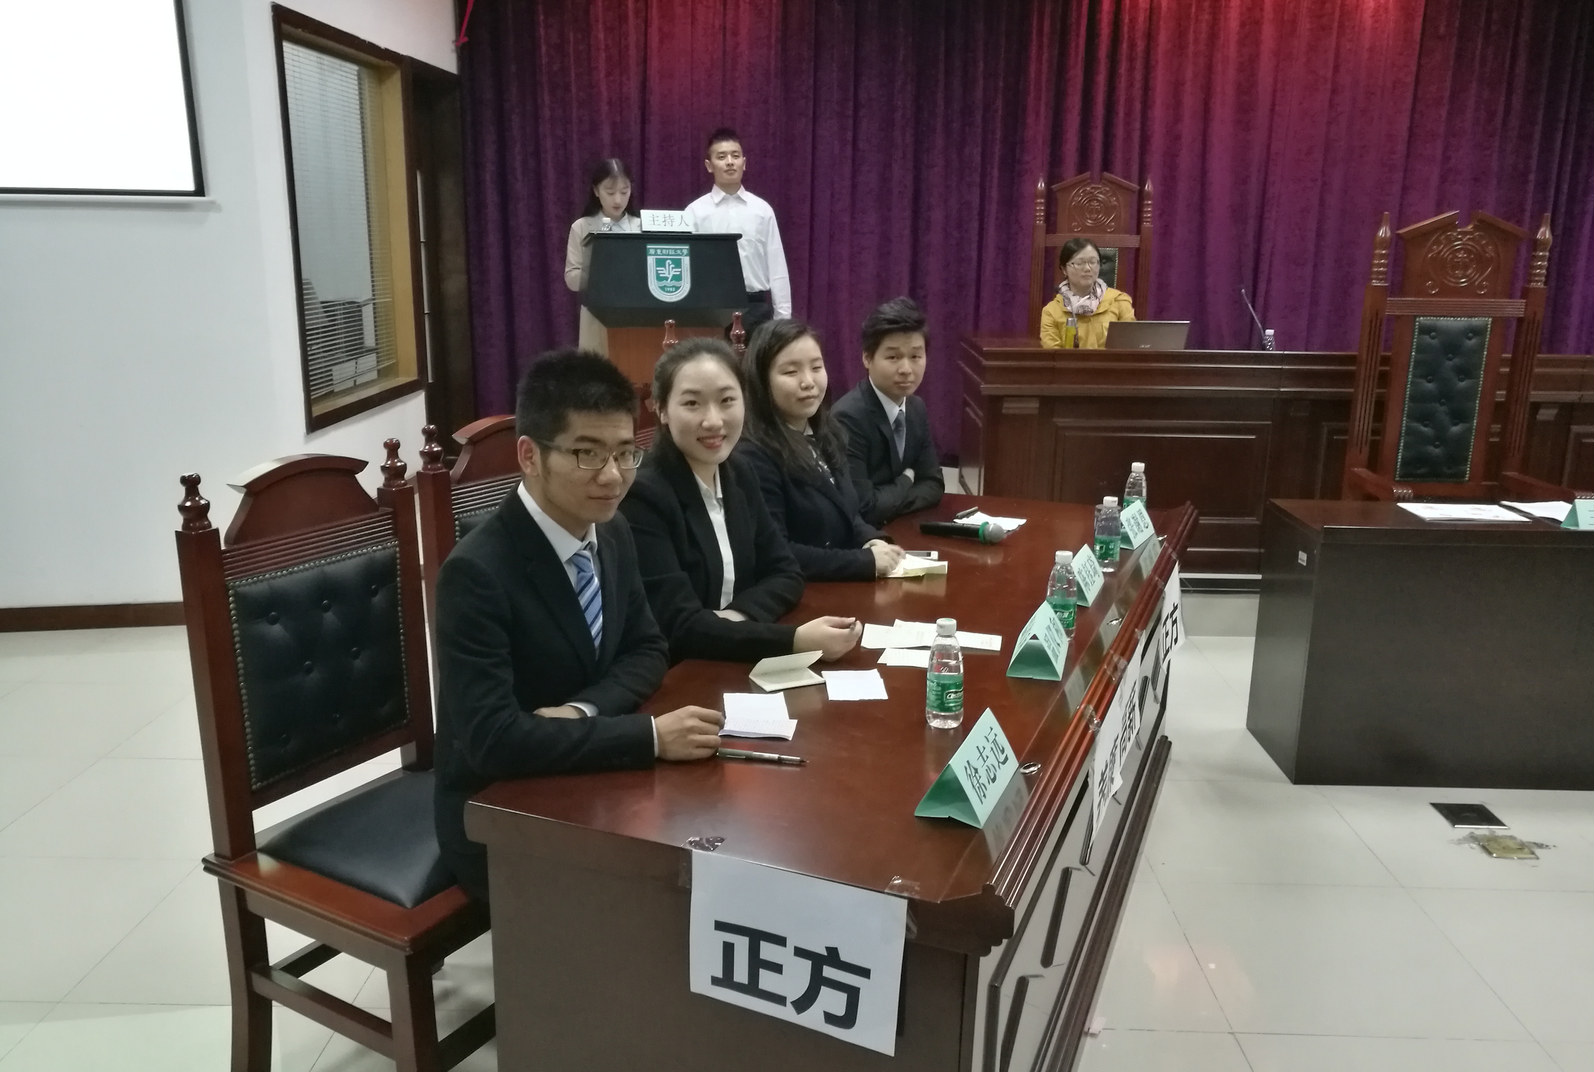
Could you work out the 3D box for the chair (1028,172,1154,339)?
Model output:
[{"bbox_3d":[1.456,-0.845,5.815,0.630,1.640,0.620,-2,14,-11],"label":"chair"}]

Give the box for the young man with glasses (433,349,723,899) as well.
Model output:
[{"bbox_3d":[-0.355,0.377,2.092,0.620,1.360,0.500,9,16,29],"label":"young man with glasses"}]

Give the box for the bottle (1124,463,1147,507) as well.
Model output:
[{"bbox_3d":[0.949,-0.118,3.478,0.061,0.167,0.061,1,14,1],"label":"bottle"}]

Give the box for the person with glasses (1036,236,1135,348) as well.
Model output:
[{"bbox_3d":[1.338,-0.688,5.775,0.480,1.355,0.660,-1,14,-7],"label":"person with glasses"}]

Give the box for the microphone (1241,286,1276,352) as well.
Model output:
[{"bbox_3d":[1.876,-0.841,5.116,0.120,0.390,0.280,-2,14,-10],"label":"microphone"}]

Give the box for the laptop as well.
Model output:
[{"bbox_3d":[1.454,-0.837,5.418,0.370,0.220,0.320,-2,14,-10],"label":"laptop"}]

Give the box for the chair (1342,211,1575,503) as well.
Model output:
[{"bbox_3d":[2.251,-0.254,4.213,0.620,1.630,0.600,1,14,-1],"label":"chair"}]

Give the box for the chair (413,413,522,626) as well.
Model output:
[{"bbox_3d":[-0.453,0.327,2.753,0.540,1.165,0.490,9,16,31],"label":"chair"}]

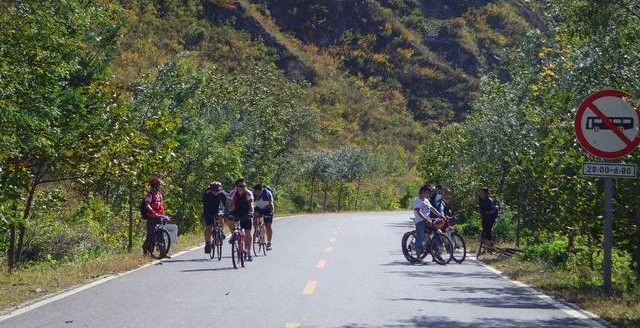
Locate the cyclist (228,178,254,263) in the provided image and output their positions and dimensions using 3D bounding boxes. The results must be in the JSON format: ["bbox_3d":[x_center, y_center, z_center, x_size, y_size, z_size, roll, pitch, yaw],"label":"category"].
[{"bbox_3d":[-1.494,1.064,40.900,0.580,1.569,0.780,0,-1,6],"label":"cyclist"}]

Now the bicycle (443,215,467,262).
[{"bbox_3d":[2.664,1.557,45.200,0.580,1.003,1.680,1,-1,-41],"label":"bicycle"}]

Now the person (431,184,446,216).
[{"bbox_3d":[2.519,1.238,45.600,0.500,1.592,0.600,1,-1,-43],"label":"person"}]

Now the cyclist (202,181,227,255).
[{"bbox_3d":[-2.227,1.143,45.800,0.540,1.588,0.750,0,-1,-10],"label":"cyclist"}]

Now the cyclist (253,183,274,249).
[{"bbox_3d":[-1.265,1.219,49.300,0.530,1.550,0.750,0,-1,11],"label":"cyclist"}]

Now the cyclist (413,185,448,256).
[{"bbox_3d":[2.227,1.200,44.200,0.520,1.584,0.620,1,-1,-43],"label":"cyclist"}]

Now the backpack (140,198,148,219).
[{"bbox_3d":[-3.772,0.970,46.900,0.220,0.466,0.320,-1,-1,41],"label":"backpack"}]

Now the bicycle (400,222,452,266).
[{"bbox_3d":[2.197,1.556,44.200,0.580,0.987,1.700,1,-1,-43],"label":"bicycle"}]

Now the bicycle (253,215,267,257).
[{"bbox_3d":[-1.353,1.603,49.200,0.520,0.955,1.680,0,-1,11],"label":"bicycle"}]

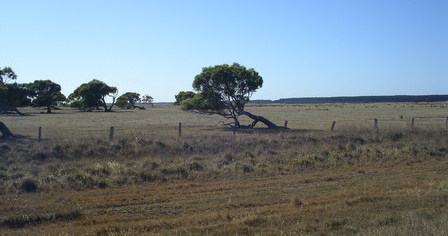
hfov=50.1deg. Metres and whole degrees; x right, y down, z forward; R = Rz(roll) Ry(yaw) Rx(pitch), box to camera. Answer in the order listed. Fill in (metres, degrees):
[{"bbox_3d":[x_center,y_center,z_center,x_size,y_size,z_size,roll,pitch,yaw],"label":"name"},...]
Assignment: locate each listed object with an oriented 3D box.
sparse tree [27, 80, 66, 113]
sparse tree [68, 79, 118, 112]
[{"bbox_3d":[-40.030,-4.760,108.000,8.850,7.260,8.000,0,2,0],"label":"sparse tree"},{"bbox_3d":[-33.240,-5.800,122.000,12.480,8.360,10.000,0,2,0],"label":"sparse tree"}]

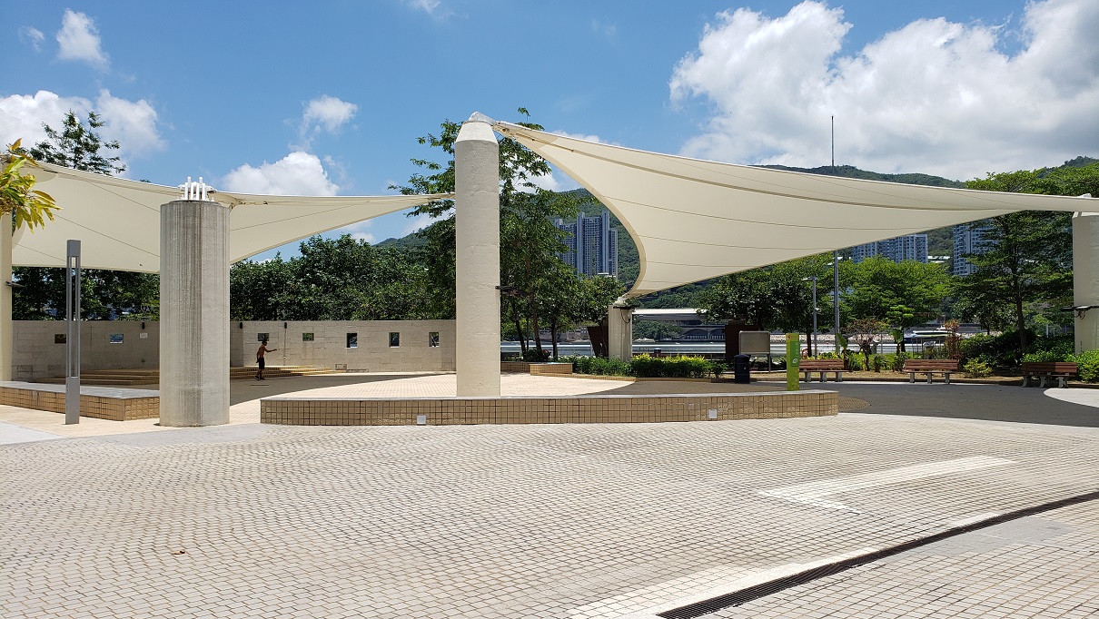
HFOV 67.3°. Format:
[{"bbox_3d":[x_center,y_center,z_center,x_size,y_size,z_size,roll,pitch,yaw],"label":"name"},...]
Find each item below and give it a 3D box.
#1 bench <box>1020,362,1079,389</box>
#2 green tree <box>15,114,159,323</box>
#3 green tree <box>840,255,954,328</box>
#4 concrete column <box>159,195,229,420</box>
[{"bbox_3d":[15.504,2.035,25.600,1.650,0.790,0.620,-1,-2,37],"label":"bench"},{"bbox_3d":[-23.116,-3.253,41.000,7.200,13.115,6.800,0,-1,0],"label":"green tree"},{"bbox_3d":[16.832,0.200,40.000,5.300,5.460,5.000,0,-1,0],"label":"green tree"},{"bbox_3d":[-6.302,0.037,14.670,1.230,3.931,1.230,0,-1,0],"label":"concrete column"}]

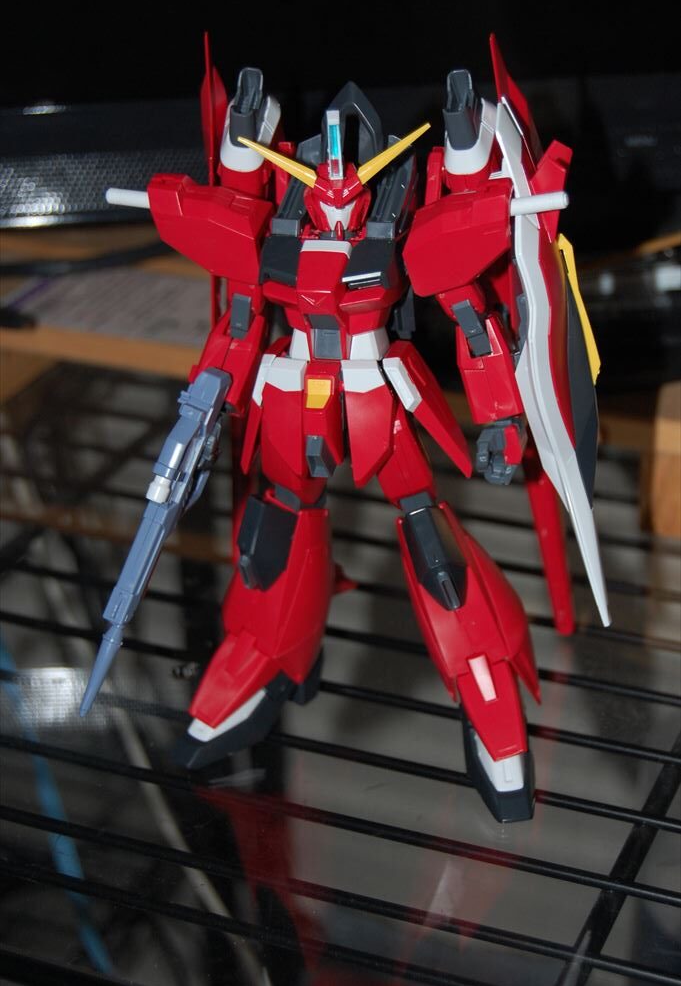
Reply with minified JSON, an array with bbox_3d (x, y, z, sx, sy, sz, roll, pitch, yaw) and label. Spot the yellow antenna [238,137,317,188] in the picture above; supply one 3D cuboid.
[{"bbox_3d":[-0.015,-0.077,0.452,0.021,0.004,0.003,29,26,10],"label":"yellow antenna"}]

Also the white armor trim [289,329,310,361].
[{"bbox_3d":[-0.010,-0.038,0.503,0.005,0.009,0.006,6,28,13],"label":"white armor trim"}]

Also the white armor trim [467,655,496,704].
[{"bbox_3d":[0.038,0.050,0.529,0.005,0.012,0.003,-14,-9,-14],"label":"white armor trim"}]

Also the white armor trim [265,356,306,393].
[{"bbox_3d":[-0.013,-0.029,0.471,0.010,0.007,0.005,2,28,7],"label":"white armor trim"}]

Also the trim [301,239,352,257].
[{"bbox_3d":[-0.003,-0.061,0.487,0.013,0.004,0.004,6,28,13],"label":"trim"}]

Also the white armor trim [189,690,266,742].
[{"bbox_3d":[-0.033,0.061,0.561,0.013,0.009,0.025,22,35,37],"label":"white armor trim"}]

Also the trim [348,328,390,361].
[{"bbox_3d":[0.007,-0.036,0.474,0.010,0.007,0.008,2,28,7],"label":"trim"}]

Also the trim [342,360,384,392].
[{"bbox_3d":[0.005,-0.028,0.469,0.010,0.007,0.005,2,28,7],"label":"trim"}]

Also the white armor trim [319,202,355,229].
[{"bbox_3d":[-0.001,-0.064,0.453,0.008,0.005,0.004,-2,28,1],"label":"white armor trim"}]

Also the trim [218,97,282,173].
[{"bbox_3d":[-0.022,-0.089,0.485,0.013,0.017,0.011,2,28,7],"label":"trim"}]

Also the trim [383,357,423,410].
[{"bbox_3d":[0.016,-0.028,0.503,0.005,0.015,0.005,-23,20,22],"label":"trim"}]

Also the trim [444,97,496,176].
[{"bbox_3d":[0.033,-0.090,0.497,0.013,0.018,0.013,5,28,11],"label":"trim"}]

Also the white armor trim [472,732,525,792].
[{"bbox_3d":[0.041,0.070,0.510,0.013,0.007,0.016,-2,28,1],"label":"white armor trim"}]

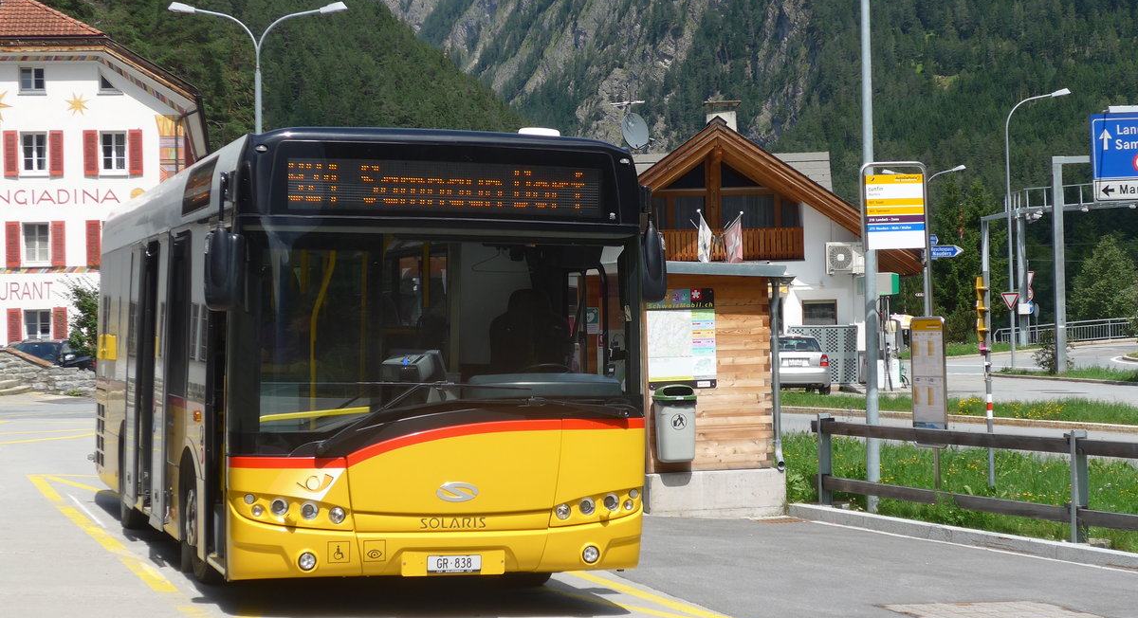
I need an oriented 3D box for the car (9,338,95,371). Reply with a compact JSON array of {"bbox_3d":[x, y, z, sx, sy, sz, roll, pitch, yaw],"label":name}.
[{"bbox_3d":[-14.609,1.626,60.500,1.770,1.480,4.350,-1,0,7],"label":"car"}]

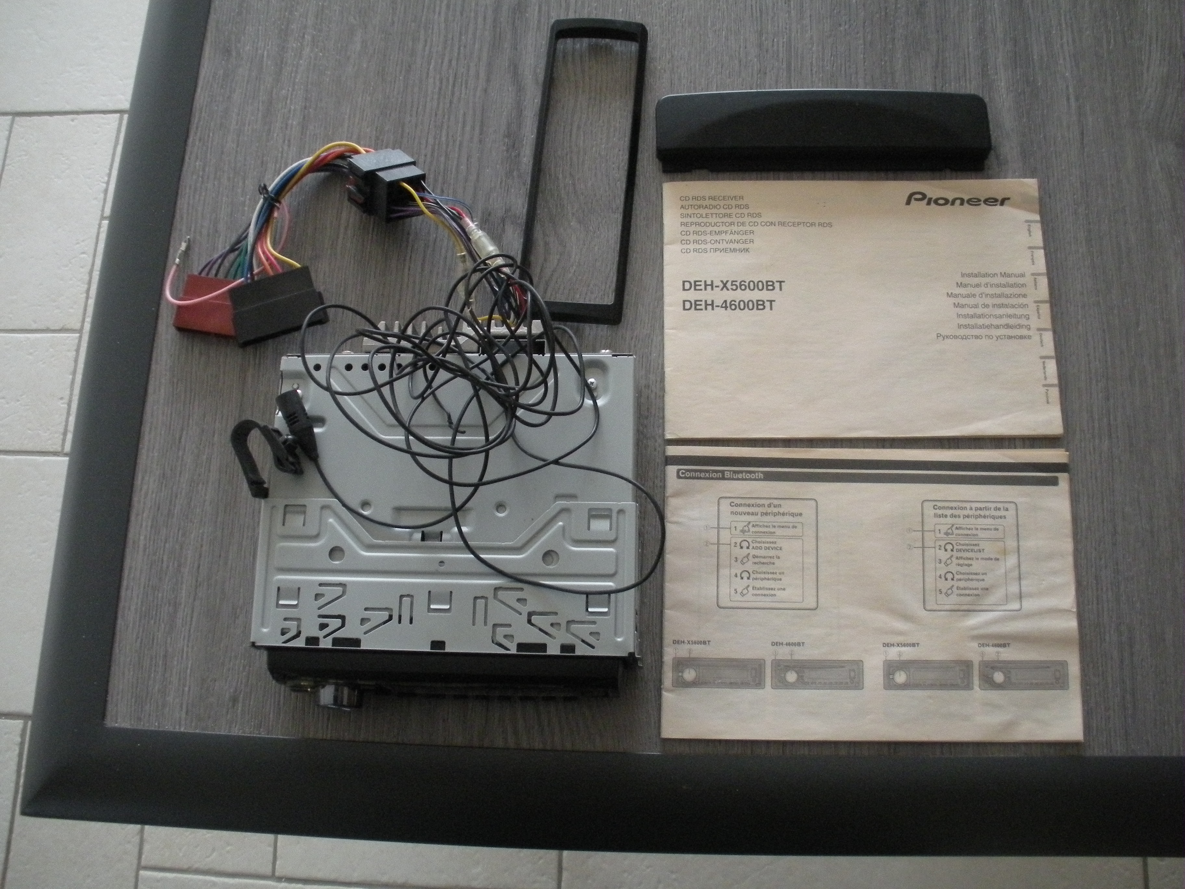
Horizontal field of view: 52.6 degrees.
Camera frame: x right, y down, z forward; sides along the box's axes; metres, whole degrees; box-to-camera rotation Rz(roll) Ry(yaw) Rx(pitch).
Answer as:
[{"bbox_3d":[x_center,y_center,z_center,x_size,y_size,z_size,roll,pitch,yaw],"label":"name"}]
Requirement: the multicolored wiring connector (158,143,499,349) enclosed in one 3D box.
[{"bbox_3d":[-0.139,-0.107,0.653,0.191,0.042,0.106,1,76,2],"label":"multicolored wiring connector"}]

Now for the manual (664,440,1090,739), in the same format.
[{"bbox_3d":[0.142,0.076,0.618,0.210,0.005,0.148,1,76,2],"label":"manual"}]

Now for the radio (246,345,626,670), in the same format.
[{"bbox_3d":[-0.069,0.035,0.610,0.182,0.053,0.176,1,76,2],"label":"radio"}]

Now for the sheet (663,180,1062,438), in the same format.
[{"bbox_3d":[0.144,-0.076,0.656,0.210,0.004,0.148,0,76,2],"label":"sheet"}]

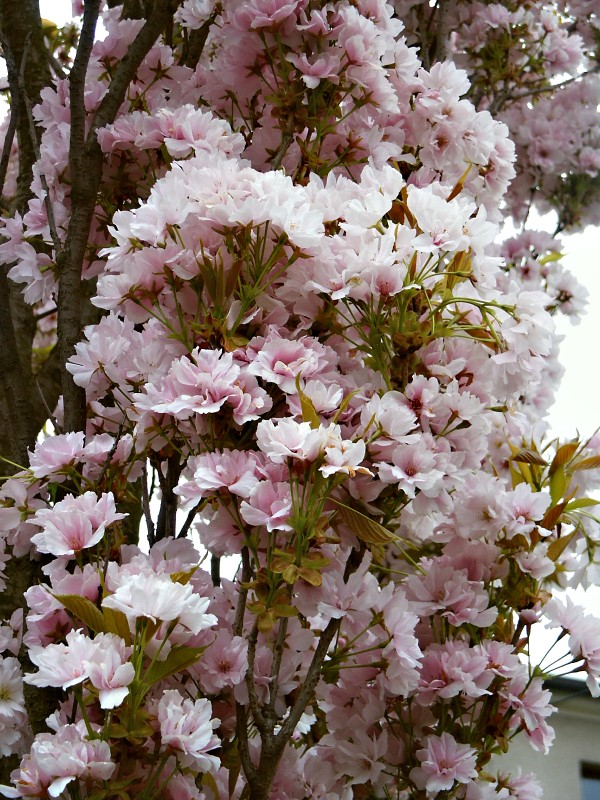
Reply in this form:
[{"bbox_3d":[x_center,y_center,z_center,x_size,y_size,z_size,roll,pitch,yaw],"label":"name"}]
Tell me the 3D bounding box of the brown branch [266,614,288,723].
[{"bbox_3d":[-0.015,0.179,1.200,0.008,0.072,0.008,6,-15,0],"label":"brown branch"}]

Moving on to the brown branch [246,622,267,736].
[{"bbox_3d":[-0.029,0.185,1.200,0.013,0.075,0.009,-2,-15,-2],"label":"brown branch"}]

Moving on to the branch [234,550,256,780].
[{"bbox_3d":[-0.036,0.176,1.200,0.013,0.157,0.010,0,-15,-2],"label":"branch"}]

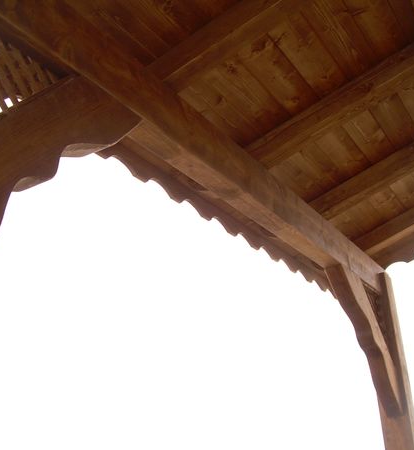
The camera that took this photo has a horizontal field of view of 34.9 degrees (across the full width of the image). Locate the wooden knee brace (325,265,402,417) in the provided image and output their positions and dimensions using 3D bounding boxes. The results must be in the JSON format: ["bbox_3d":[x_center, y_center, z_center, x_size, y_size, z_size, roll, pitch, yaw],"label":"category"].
[{"bbox_3d":[0.882,0.601,3.624,0.083,0.204,1.021,-15,-68,26],"label":"wooden knee brace"}]

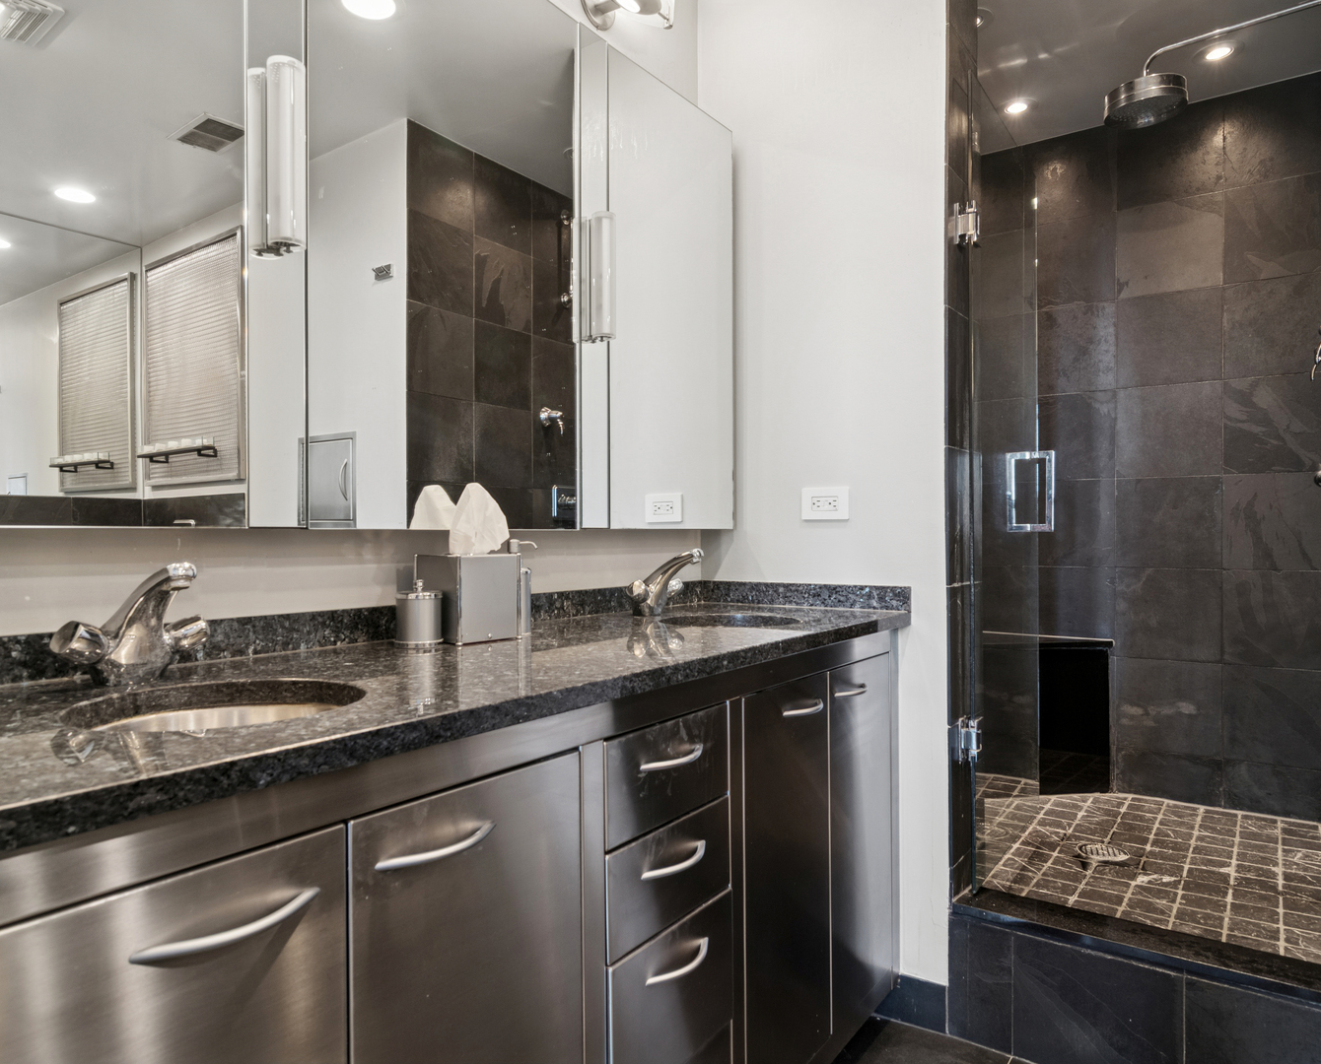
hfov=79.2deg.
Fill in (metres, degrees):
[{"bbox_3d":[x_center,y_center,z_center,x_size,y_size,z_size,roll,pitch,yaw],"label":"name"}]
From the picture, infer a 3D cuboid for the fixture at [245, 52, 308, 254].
[{"bbox_3d":[-0.514,-0.518,1.097,0.056,0.255,0.047,0,0,38],"label":"fixture"}]

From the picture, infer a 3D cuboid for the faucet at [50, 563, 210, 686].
[{"bbox_3d":[-0.605,0.110,0.955,0.195,0.150,0.168,0,0,38],"label":"faucet"}]

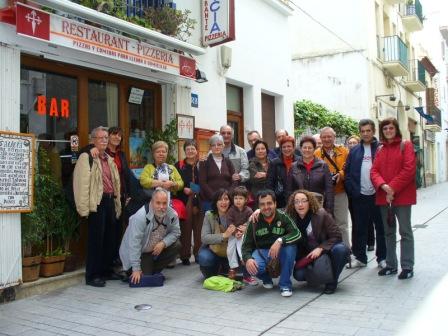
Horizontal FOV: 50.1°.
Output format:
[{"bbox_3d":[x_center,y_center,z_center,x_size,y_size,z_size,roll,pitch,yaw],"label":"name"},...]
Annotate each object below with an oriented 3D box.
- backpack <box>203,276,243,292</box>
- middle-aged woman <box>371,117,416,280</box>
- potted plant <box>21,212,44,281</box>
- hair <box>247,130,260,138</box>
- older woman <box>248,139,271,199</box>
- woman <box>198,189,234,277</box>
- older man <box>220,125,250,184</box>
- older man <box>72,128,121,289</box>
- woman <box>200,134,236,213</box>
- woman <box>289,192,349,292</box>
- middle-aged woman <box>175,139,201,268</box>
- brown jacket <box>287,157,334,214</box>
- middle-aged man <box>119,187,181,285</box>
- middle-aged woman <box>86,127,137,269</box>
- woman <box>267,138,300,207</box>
[{"bbox_3d":[-0.010,1.141,4.760,0.390,0.120,0.260,-1,0,6],"label":"backpack"},{"bbox_3d":[1.787,0.308,5.050,0.500,1.660,0.380,-1,0,27],"label":"middle-aged woman"},{"bbox_3d":[-1.930,0.735,4.770,0.290,0.780,0.310,-1,0,32],"label":"potted plant"},{"bbox_3d":[0.400,-0.457,6.500,0.170,0.120,0.190,-1,0,-5],"label":"hair"},{"bbox_3d":[0.470,0.425,6.000,0.460,1.530,0.340,-1,0,-15],"label":"older woman"},{"bbox_3d":[-0.097,0.721,5.140,0.470,0.960,0.580,-1,0,-17],"label":"woman"},{"bbox_3d":[0.109,0.318,6.120,0.540,1.740,0.370,-1,0,10],"label":"older man"},{"bbox_3d":[-1.358,0.381,5.120,0.510,1.670,0.370,-1,0,-38],"label":"older man"},{"bbox_3d":[-0.090,0.396,5.750,0.480,1.590,0.350,-1,0,-3],"label":"woman"},{"bbox_3d":[0.922,0.700,4.720,0.540,0.970,0.620,-1,0,25],"label":"woman"},{"bbox_3d":[-0.445,0.435,6.000,0.440,1.560,0.340,-1,0,-6],"label":"middle-aged woman"},{"bbox_3d":[0.965,0.215,5.350,0.530,0.660,0.320,-1,0,9],"label":"brown jacket"},{"bbox_3d":[-0.809,0.712,5.200,0.650,1.020,0.720,-1,0,-12],"label":"middle-aged man"},{"bbox_3d":[-1.228,0.358,5.320,0.560,1.610,0.420,-1,0,-18],"label":"middle-aged woman"},{"bbox_3d":[0.750,0.398,5.700,0.480,1.580,0.340,-1,0,6],"label":"woman"}]

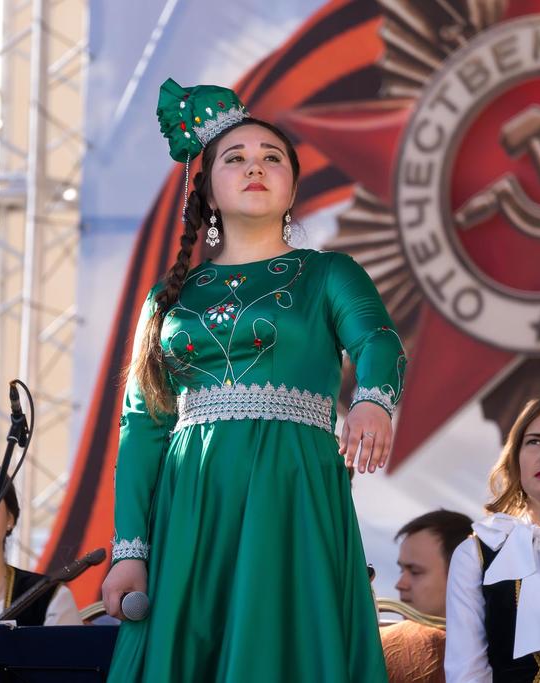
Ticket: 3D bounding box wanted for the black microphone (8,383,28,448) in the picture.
[{"bbox_3d":[-0.495,0.143,16.800,0.032,0.032,0.180,-8,-43,0],"label":"black microphone"}]

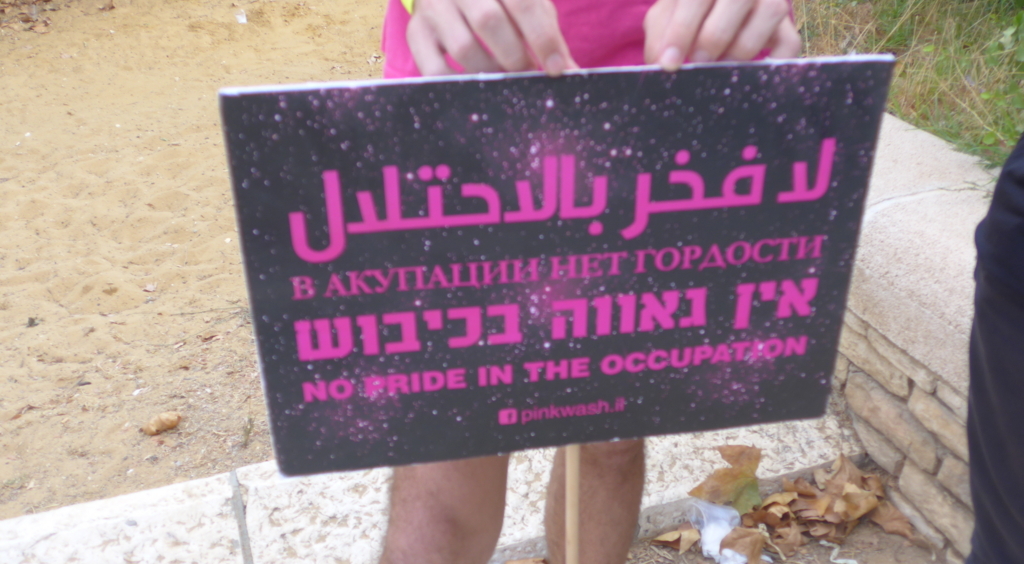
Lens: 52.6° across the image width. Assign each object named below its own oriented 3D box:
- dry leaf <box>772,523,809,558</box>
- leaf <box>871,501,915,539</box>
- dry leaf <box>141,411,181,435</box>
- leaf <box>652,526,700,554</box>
[{"bbox_3d":[0.447,0.412,1.657,0.060,0.038,0.052,-2,28,0],"label":"dry leaf"},{"bbox_3d":[0.625,0.390,1.701,0.080,0.030,0.058,16,33,31],"label":"leaf"},{"bbox_3d":[-0.644,0.257,1.899,0.070,0.029,0.032,-18,32,-28],"label":"dry leaf"},{"bbox_3d":[0.264,0.415,1.663,0.077,0.036,0.045,-2,28,0],"label":"leaf"}]

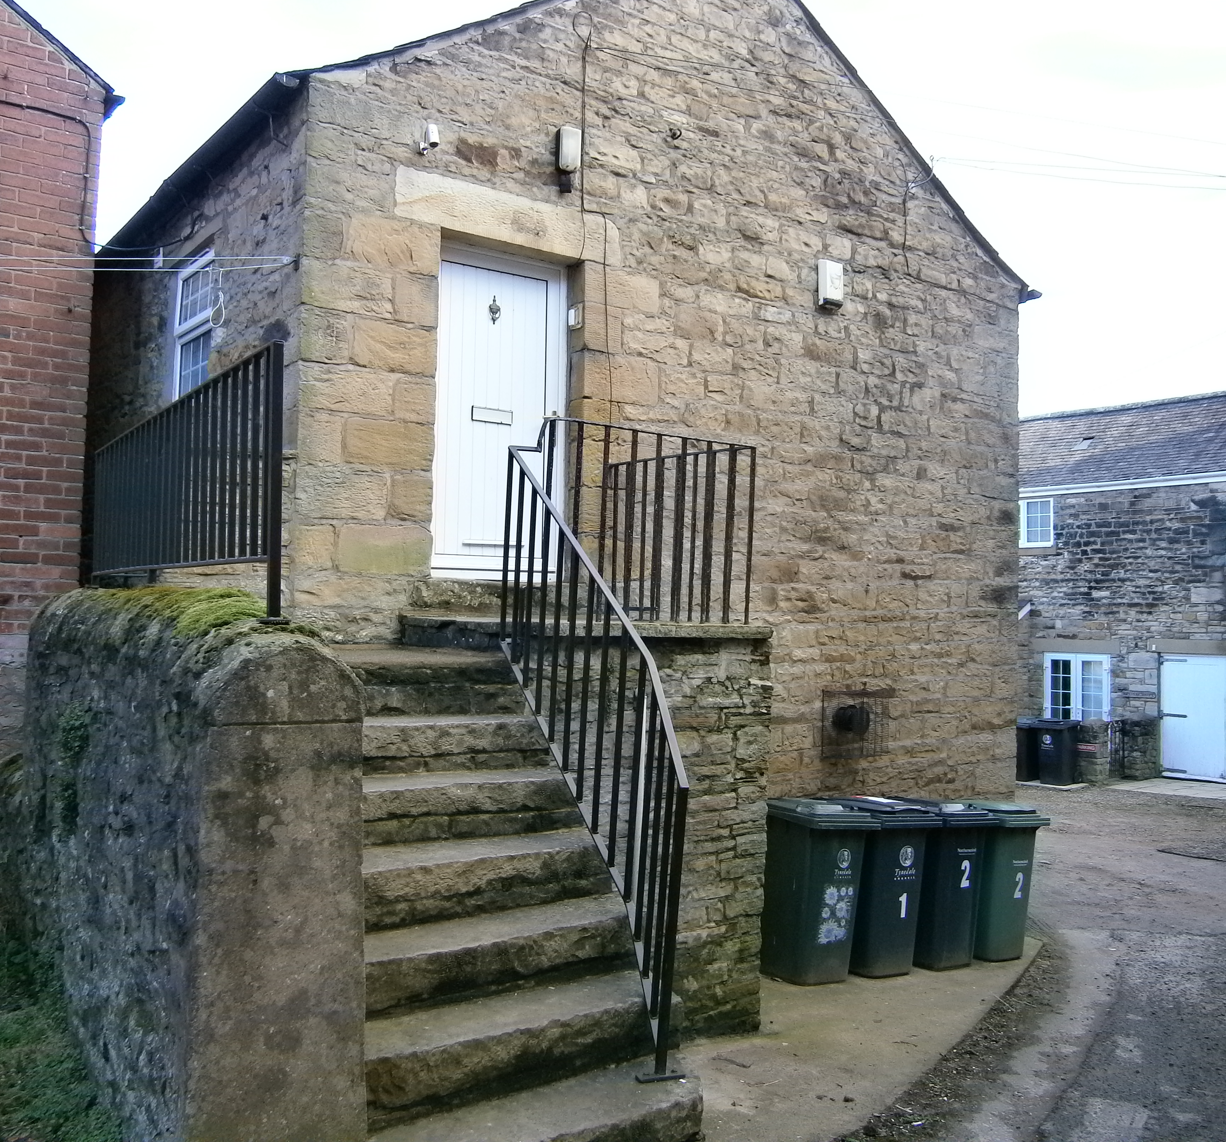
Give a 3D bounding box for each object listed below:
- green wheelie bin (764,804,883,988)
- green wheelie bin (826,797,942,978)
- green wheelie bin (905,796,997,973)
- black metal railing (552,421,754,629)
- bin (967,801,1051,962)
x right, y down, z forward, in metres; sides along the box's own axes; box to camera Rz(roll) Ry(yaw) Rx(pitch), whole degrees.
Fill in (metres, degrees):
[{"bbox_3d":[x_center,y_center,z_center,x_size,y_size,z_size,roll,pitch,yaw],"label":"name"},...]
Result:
[{"bbox_3d":[1.180,1.982,7.220,0.580,1.060,0.730,9,-5,-34],"label":"green wheelie bin"},{"bbox_3d":[1.652,2.053,7.543,0.580,1.060,0.730,9,-5,-36],"label":"green wheelie bin"},{"bbox_3d":[2.157,2.130,7.911,0.580,1.060,0.730,9,-5,-36],"label":"green wheelie bin"},{"bbox_3d":[-0.172,-0.197,6.328,1.311,0.960,1.380,2,-3,-36],"label":"black metal railing"},{"bbox_3d":[2.653,2.207,8.297,0.580,1.060,0.730,9,-5,-39],"label":"bin"}]

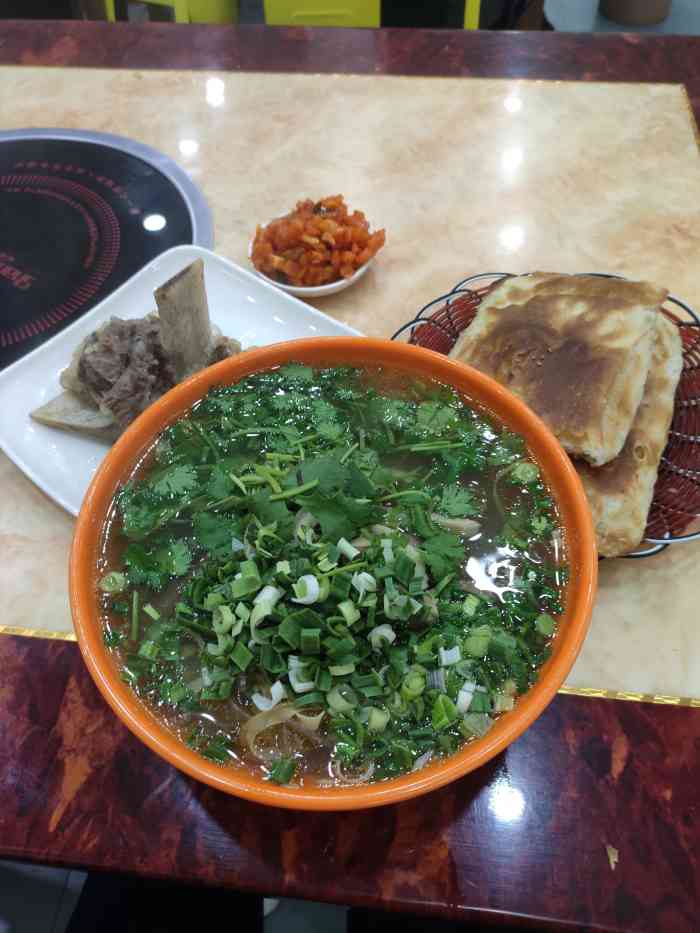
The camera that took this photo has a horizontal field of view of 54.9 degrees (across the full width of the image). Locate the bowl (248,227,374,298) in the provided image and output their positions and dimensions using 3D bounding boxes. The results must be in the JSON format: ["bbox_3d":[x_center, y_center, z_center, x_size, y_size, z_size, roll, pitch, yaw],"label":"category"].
[{"bbox_3d":[-0.025,-0.145,0.476,0.087,0.026,0.087,-1,57,1],"label":"bowl"}]

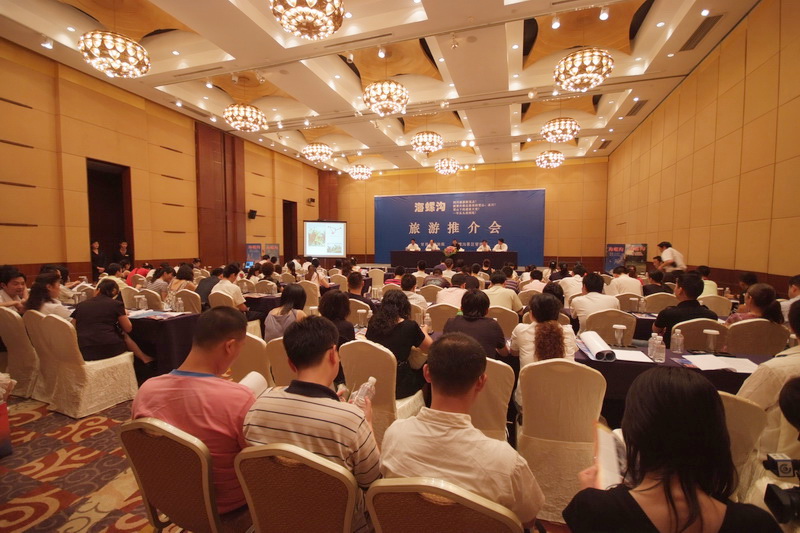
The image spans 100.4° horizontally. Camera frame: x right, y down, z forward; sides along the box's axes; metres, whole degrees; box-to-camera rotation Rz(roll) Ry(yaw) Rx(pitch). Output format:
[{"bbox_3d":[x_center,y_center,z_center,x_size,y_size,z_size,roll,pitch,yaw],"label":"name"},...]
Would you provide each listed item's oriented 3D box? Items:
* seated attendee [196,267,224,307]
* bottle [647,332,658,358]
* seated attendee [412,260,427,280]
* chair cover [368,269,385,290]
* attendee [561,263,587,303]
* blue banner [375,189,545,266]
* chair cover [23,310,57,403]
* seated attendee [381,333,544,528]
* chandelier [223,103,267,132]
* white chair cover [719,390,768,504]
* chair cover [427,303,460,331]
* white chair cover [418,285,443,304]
[{"bbox_3d":[-2.946,0.622,5.373,0.500,1.250,0.820,2,3,22],"label":"seated attendee"},{"bbox_3d":[1.892,0.582,2.488,0.065,0.188,0.065,1,3,20],"label":"bottle"},{"bbox_3d":[0.470,0.507,7.446,0.500,1.270,0.750,1,3,19],"label":"seated attendee"},{"bbox_3d":[-0.560,0.523,9.334,0.460,0.920,0.550,1,3,17],"label":"chair cover"},{"bbox_3d":[2.800,0.634,5.281,0.520,1.320,0.750,1,3,15],"label":"attendee"},{"bbox_3d":[2.716,-1.903,17.092,8.730,3.680,0.100,1,3,19],"label":"blue banner"},{"bbox_3d":[-3.333,0.848,3.386,0.460,0.910,0.540,2,4,24],"label":"chair cover"},{"bbox_3d":[0.270,0.841,1.300,0.500,1.300,0.760,1,3,20],"label":"seated attendee"},{"bbox_3d":[-4.248,-4.099,9.266,1.100,0.520,1.100,1,3,18],"label":"chandelier"},{"bbox_3d":[1.374,0.991,1.726,0.455,0.933,0.540,1,3,6],"label":"white chair cover"},{"bbox_3d":[0.574,0.878,3.981,0.470,0.935,0.540,1,3,20],"label":"chair cover"},{"bbox_3d":[0.581,0.766,5.669,0.450,0.935,0.520,1,3,19],"label":"white chair cover"}]

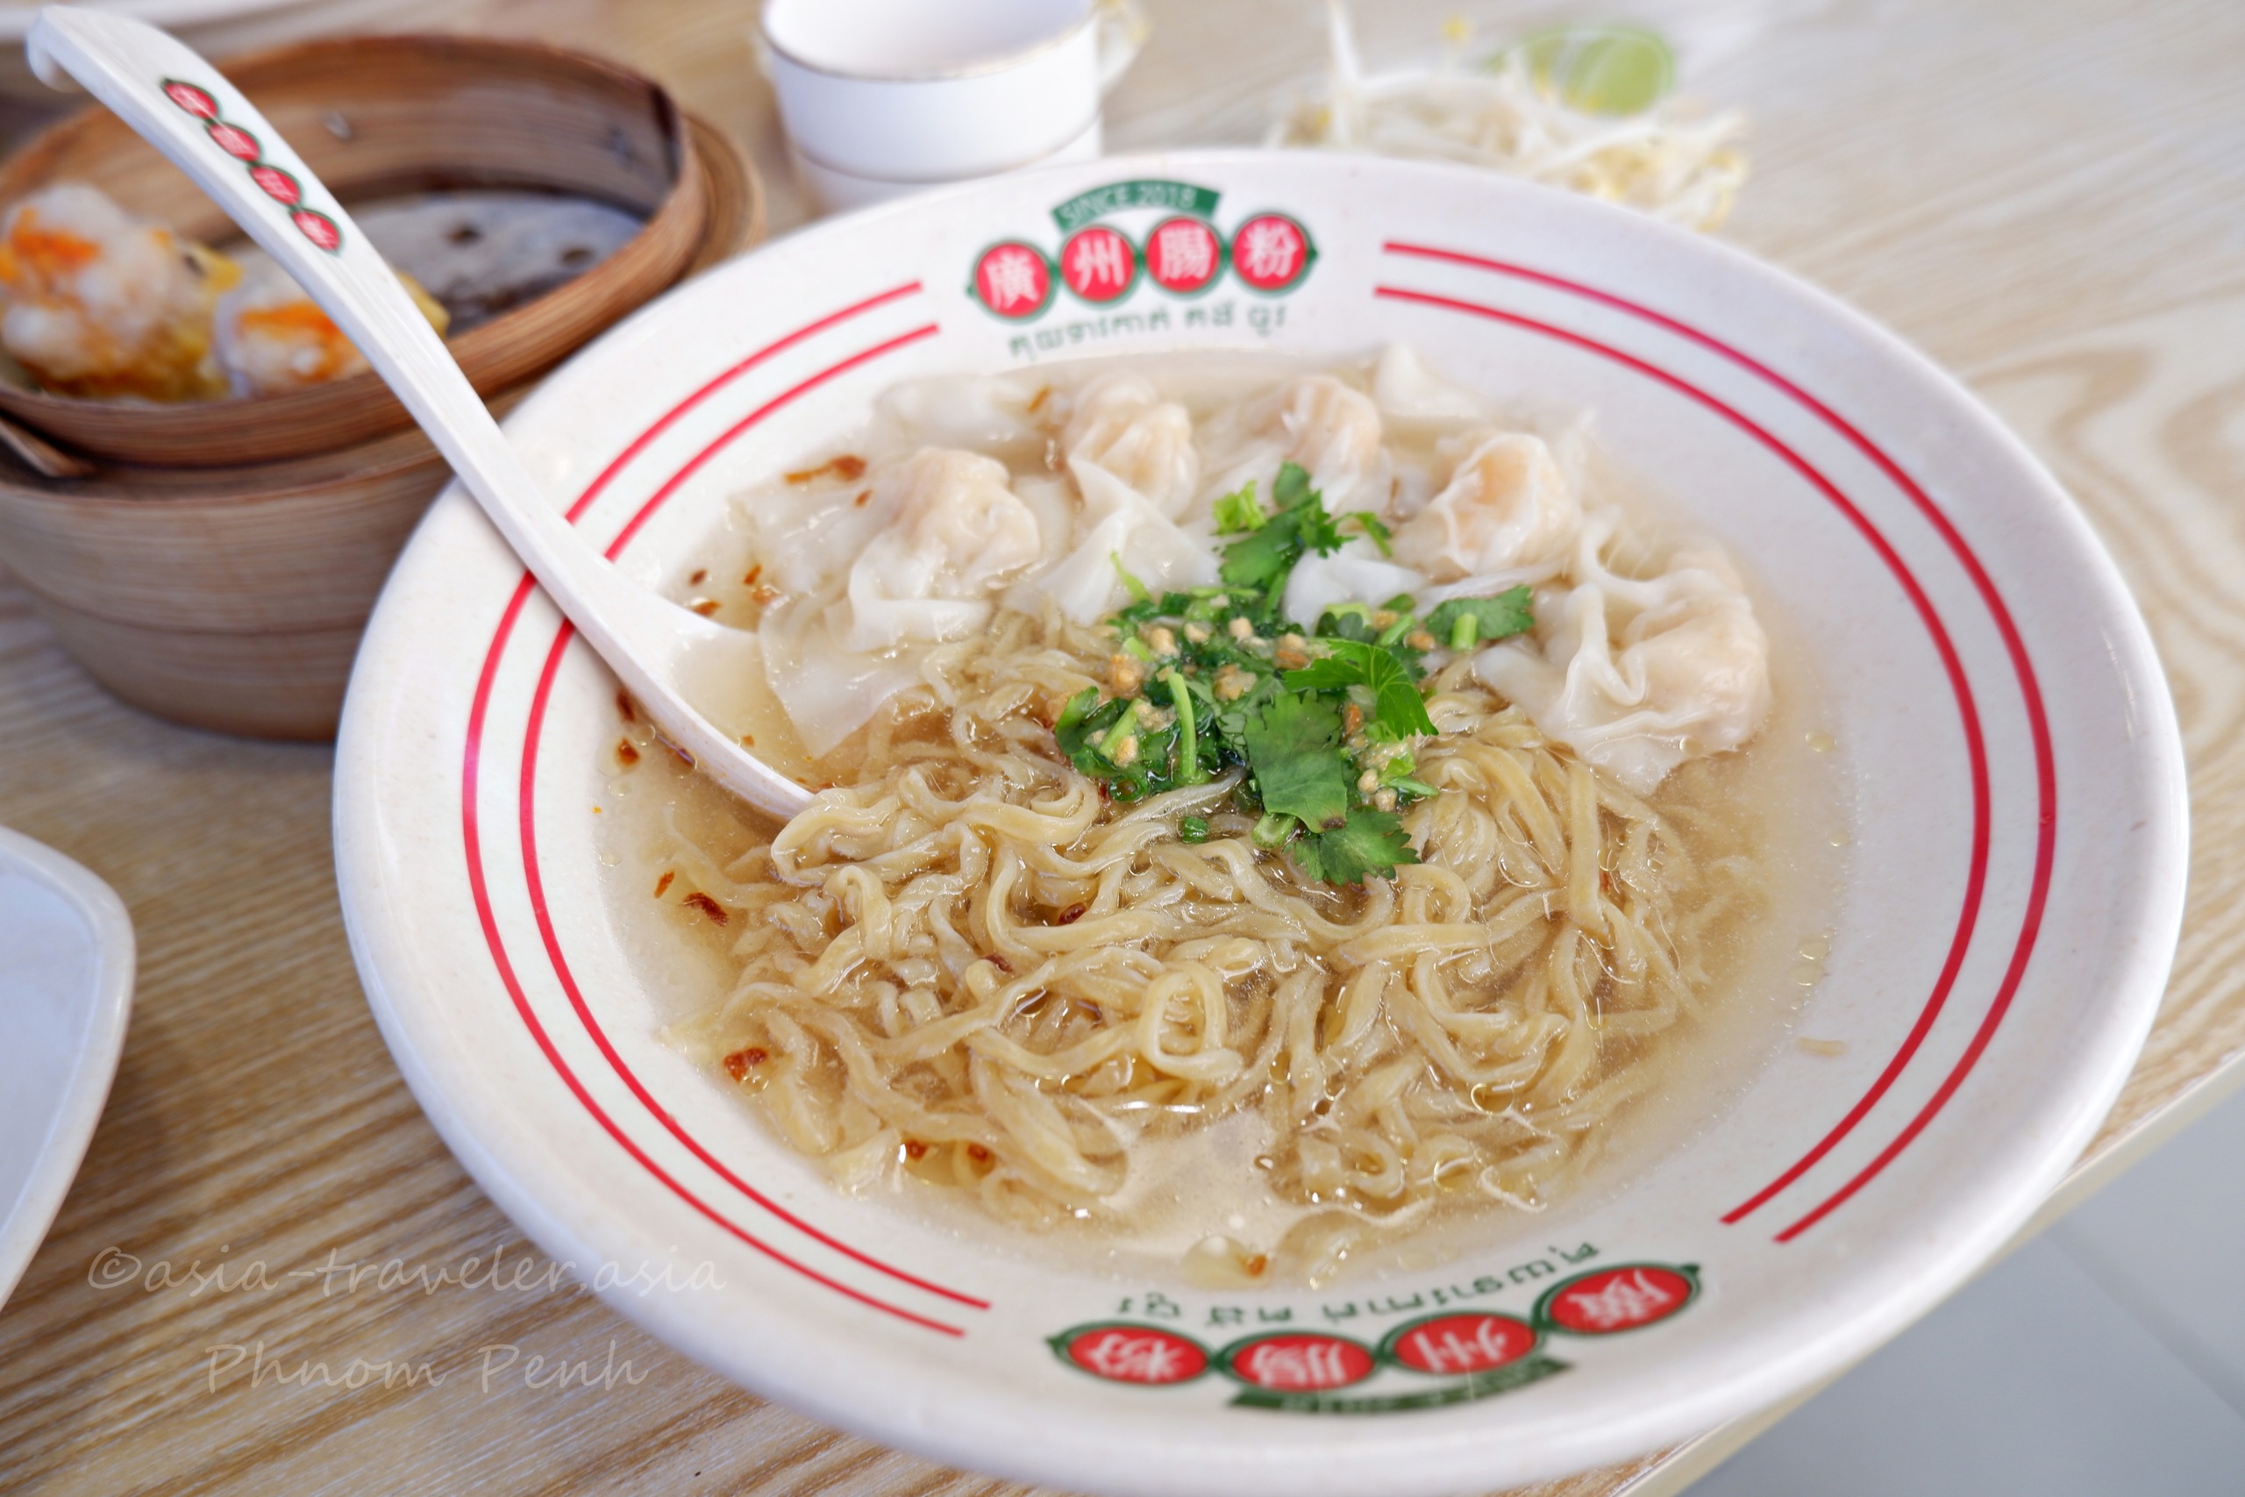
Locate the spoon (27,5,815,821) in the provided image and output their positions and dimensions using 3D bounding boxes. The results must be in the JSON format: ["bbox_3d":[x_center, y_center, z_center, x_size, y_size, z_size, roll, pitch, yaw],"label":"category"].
[{"bbox_3d":[-0.090,-0.042,0.213,0.168,0.040,0.043,39,35,-3],"label":"spoon"}]

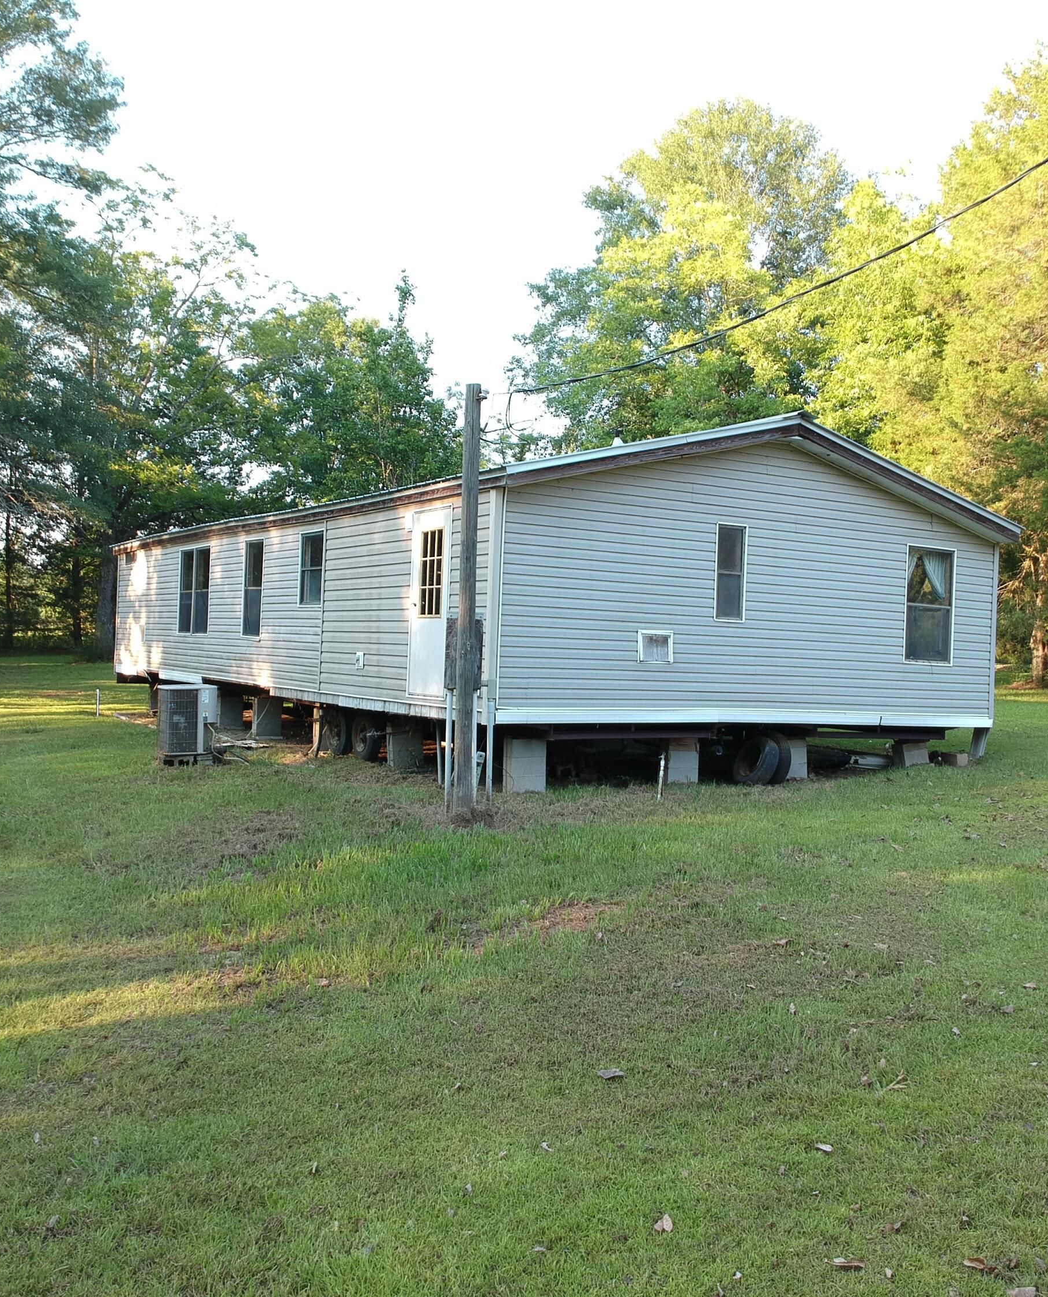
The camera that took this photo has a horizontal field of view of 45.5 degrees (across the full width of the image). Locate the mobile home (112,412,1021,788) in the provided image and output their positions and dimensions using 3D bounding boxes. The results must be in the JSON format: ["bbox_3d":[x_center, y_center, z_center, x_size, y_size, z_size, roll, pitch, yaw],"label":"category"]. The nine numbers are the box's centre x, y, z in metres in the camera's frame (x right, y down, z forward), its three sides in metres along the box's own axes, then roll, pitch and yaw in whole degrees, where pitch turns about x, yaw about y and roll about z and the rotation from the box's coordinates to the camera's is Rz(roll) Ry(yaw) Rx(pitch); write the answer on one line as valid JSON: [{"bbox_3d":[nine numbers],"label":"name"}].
[{"bbox_3d":[-0.985,-0.696,20.305,7.600,4.160,15.300,2,0,-32],"label":"mobile home"}]

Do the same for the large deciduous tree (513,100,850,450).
[{"bbox_3d":[4.904,-8.026,40.000,10.800,19.140,10.500,2,0,0],"label":"large deciduous tree"}]

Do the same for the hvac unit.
[{"bbox_3d":[-3.761,0.826,13.950,0.610,0.838,0.610,2,0,-32],"label":"hvac unit"}]

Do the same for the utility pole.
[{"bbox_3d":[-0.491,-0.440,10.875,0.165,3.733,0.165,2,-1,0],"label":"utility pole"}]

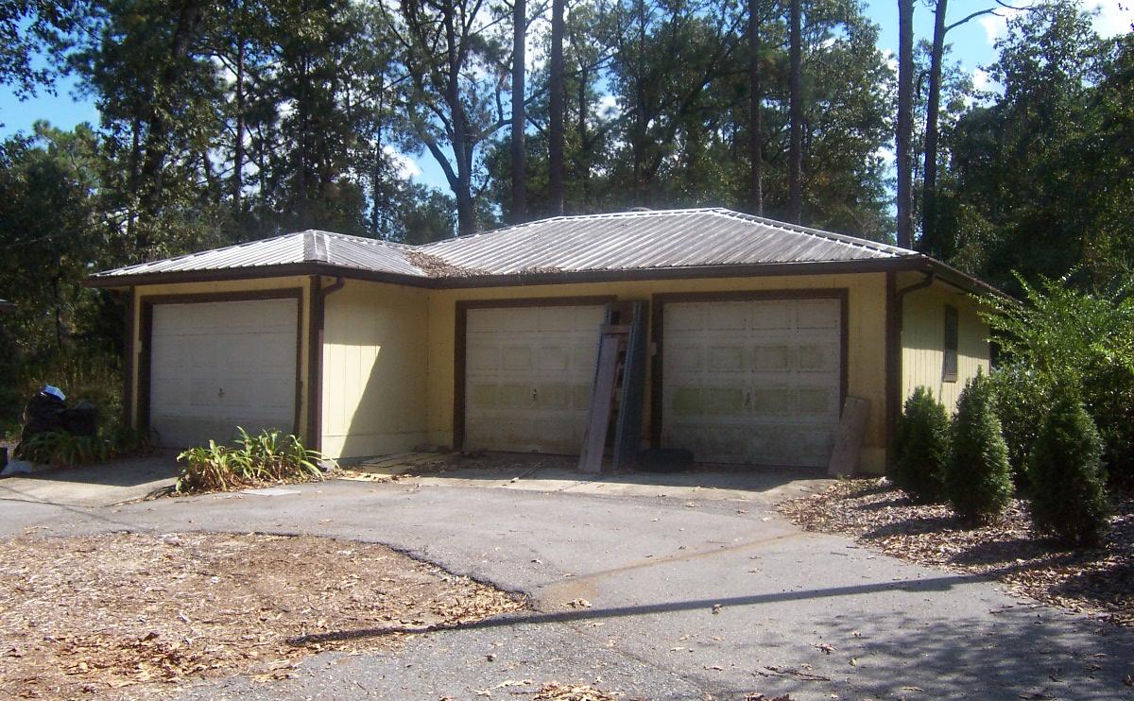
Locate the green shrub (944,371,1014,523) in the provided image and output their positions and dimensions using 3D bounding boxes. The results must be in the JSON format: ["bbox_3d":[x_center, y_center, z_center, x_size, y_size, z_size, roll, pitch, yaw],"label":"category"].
[{"bbox_3d":[3.616,0.843,9.500,0.620,1.340,0.620,0,-2,30],"label":"green shrub"}]

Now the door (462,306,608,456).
[{"bbox_3d":[-0.456,0.438,15.763,2.446,2.125,0.100,0,-2,30],"label":"door"}]

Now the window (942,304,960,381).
[{"bbox_3d":[5.806,-0.079,16.338,0.090,1.125,1.069,0,-2,30],"label":"window"}]

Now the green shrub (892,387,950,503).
[{"bbox_3d":[3.826,0.976,11.653,0.580,1.166,0.580,0,-2,30],"label":"green shrub"}]

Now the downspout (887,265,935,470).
[{"bbox_3d":[4.201,0.261,13.116,0.480,2.420,0.160,0,-2,30],"label":"downspout"}]

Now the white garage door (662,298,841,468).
[{"bbox_3d":[2.379,0.421,14.154,2.440,2.140,0.080,0,-2,30],"label":"white garage door"}]

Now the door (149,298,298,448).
[{"bbox_3d":[-4.933,0.365,15.548,3.014,2.128,0.100,0,-2,30],"label":"door"}]

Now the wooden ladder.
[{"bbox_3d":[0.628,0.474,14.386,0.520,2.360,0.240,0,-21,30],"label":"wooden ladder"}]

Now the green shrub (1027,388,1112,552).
[{"bbox_3d":[3.895,0.925,8.400,0.650,1.220,0.650,0,-2,30],"label":"green shrub"}]

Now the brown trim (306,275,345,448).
[{"bbox_3d":[-3.197,0.255,14.519,0.460,2.460,0.100,0,-2,30],"label":"brown trim"}]

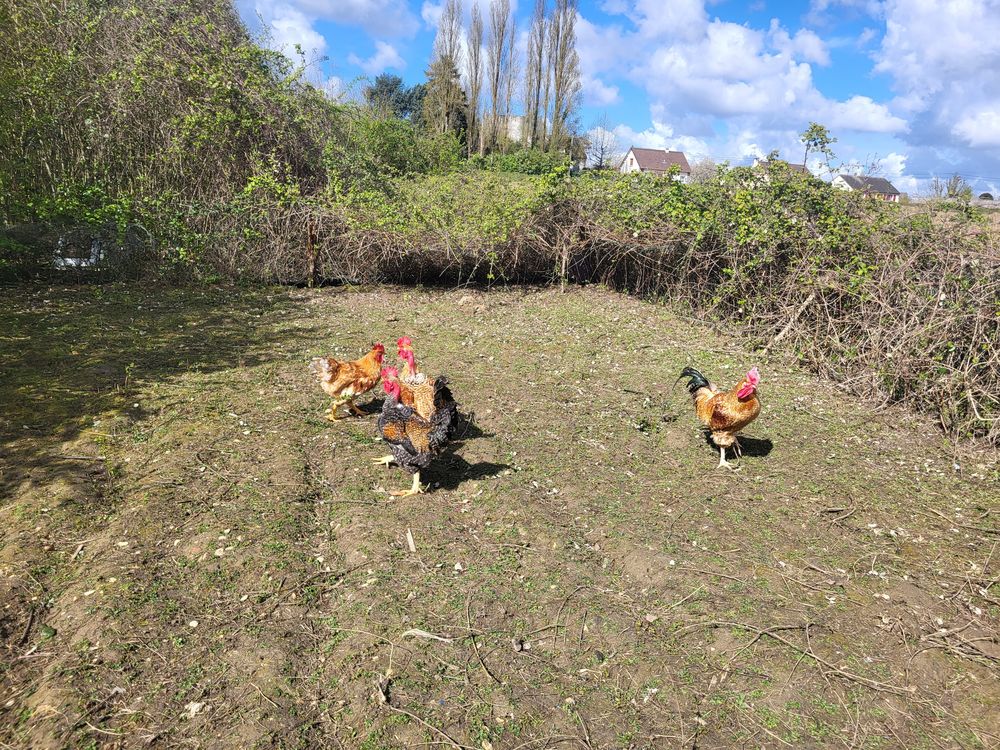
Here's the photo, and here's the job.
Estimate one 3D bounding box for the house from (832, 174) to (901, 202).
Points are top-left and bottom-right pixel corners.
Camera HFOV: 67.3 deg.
[{"bbox_3d":[91.614,-46.545,189.285,14.000,6.000,8.600,-1,14,-17],"label":"house"}]

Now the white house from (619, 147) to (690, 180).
[{"bbox_3d":[30.428,-40.984,147.226,11.300,6.500,8.400,-1,14,-17],"label":"white house"}]

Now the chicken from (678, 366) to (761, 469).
[{"bbox_3d":[1.156,0.219,3.902,0.430,0.500,0.220,11,16,30],"label":"chicken"}]

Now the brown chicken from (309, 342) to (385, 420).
[{"bbox_3d":[-0.873,0.024,4.368,0.420,0.430,0.200,2,14,-5],"label":"brown chicken"}]

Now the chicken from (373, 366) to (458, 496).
[{"bbox_3d":[-0.393,0.239,3.436,0.430,0.510,0.230,10,15,24],"label":"chicken"}]

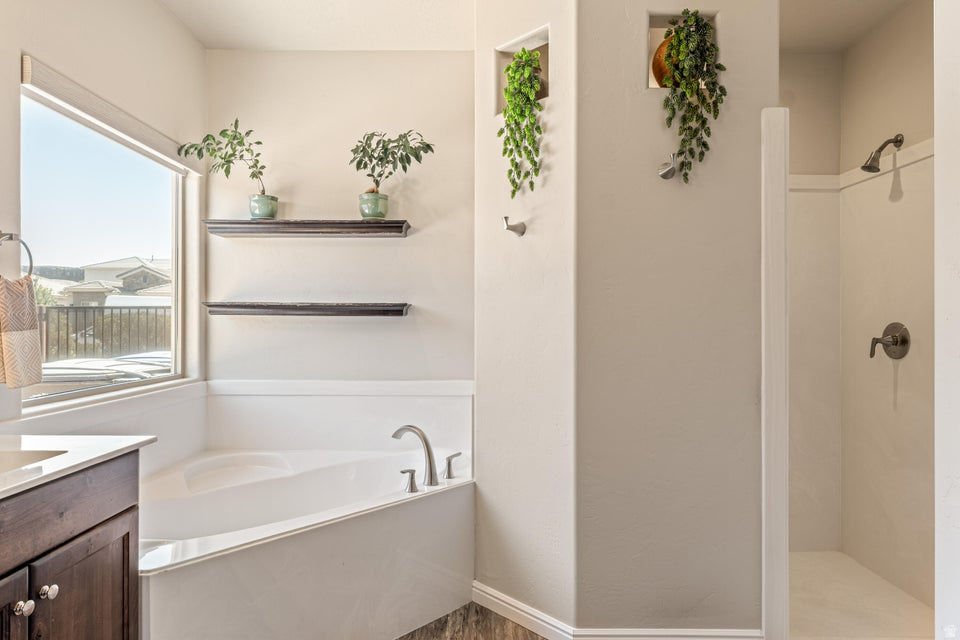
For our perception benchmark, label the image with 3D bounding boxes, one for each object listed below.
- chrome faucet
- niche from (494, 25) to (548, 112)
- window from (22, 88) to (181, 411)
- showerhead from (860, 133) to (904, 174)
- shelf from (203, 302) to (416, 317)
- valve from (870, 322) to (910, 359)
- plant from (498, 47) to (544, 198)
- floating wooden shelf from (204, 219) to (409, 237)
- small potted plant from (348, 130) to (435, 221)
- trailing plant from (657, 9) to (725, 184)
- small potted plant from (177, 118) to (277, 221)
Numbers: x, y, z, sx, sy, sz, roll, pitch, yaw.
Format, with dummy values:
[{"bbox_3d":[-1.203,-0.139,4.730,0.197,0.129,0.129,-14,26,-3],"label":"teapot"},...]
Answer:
[{"bbox_3d":[-0.297,0.596,2.508,0.270,0.242,0.060,0,0,37],"label":"chrome faucet"},{"bbox_3d":[0.207,-1.009,2.318,0.291,0.284,0.115,0,0,45],"label":"niche"},{"bbox_3d":[-1.565,-0.240,2.370,0.080,1.060,1.130,0,0,0],"label":"window"},{"bbox_3d":[1.880,-0.783,2.618,0.175,0.187,0.080,0,0,0],"label":"showerhead"},{"bbox_3d":[-0.889,-0.052,2.928,1.034,0.065,0.170,0,0,0],"label":"shelf"},{"bbox_3d":[1.908,0.097,2.642,0.115,0.177,0.177,0,0,0],"label":"valve"},{"bbox_3d":[0.166,-0.803,2.270,0.195,0.625,0.160,0,0,45],"label":"plant"},{"bbox_3d":[-0.889,-0.473,2.928,1.034,0.063,0.170,0,0,0],"label":"floating wooden shelf"},{"bbox_3d":[-0.455,-0.739,2.870,0.440,0.470,0.290,0,0,0],"label":"small potted plant"},{"bbox_3d":[0.785,-0.812,2.060,0.235,0.635,0.180,0,0,0],"label":"trailing plant"},{"bbox_3d":[-1.225,-0.745,2.800,0.380,0.480,0.340,0,0,0],"label":"small potted plant"}]

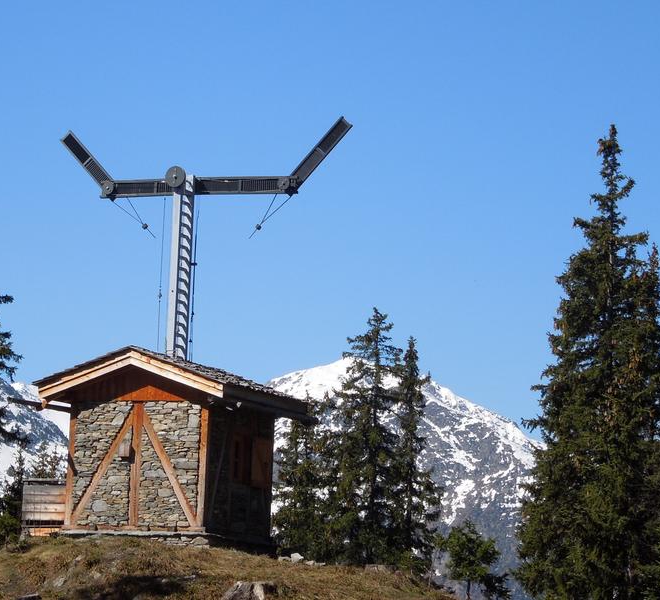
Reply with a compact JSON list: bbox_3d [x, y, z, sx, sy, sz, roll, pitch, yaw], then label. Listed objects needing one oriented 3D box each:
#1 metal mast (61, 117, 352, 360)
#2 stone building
[{"bbox_3d":[-3.177,-1.321,35.586,7.310,5.480,1.350,-1,-9,21],"label":"metal mast"},{"bbox_3d":[-3.392,3.311,35.046,4.480,4.090,4.680,-1,-9,21],"label":"stone building"}]

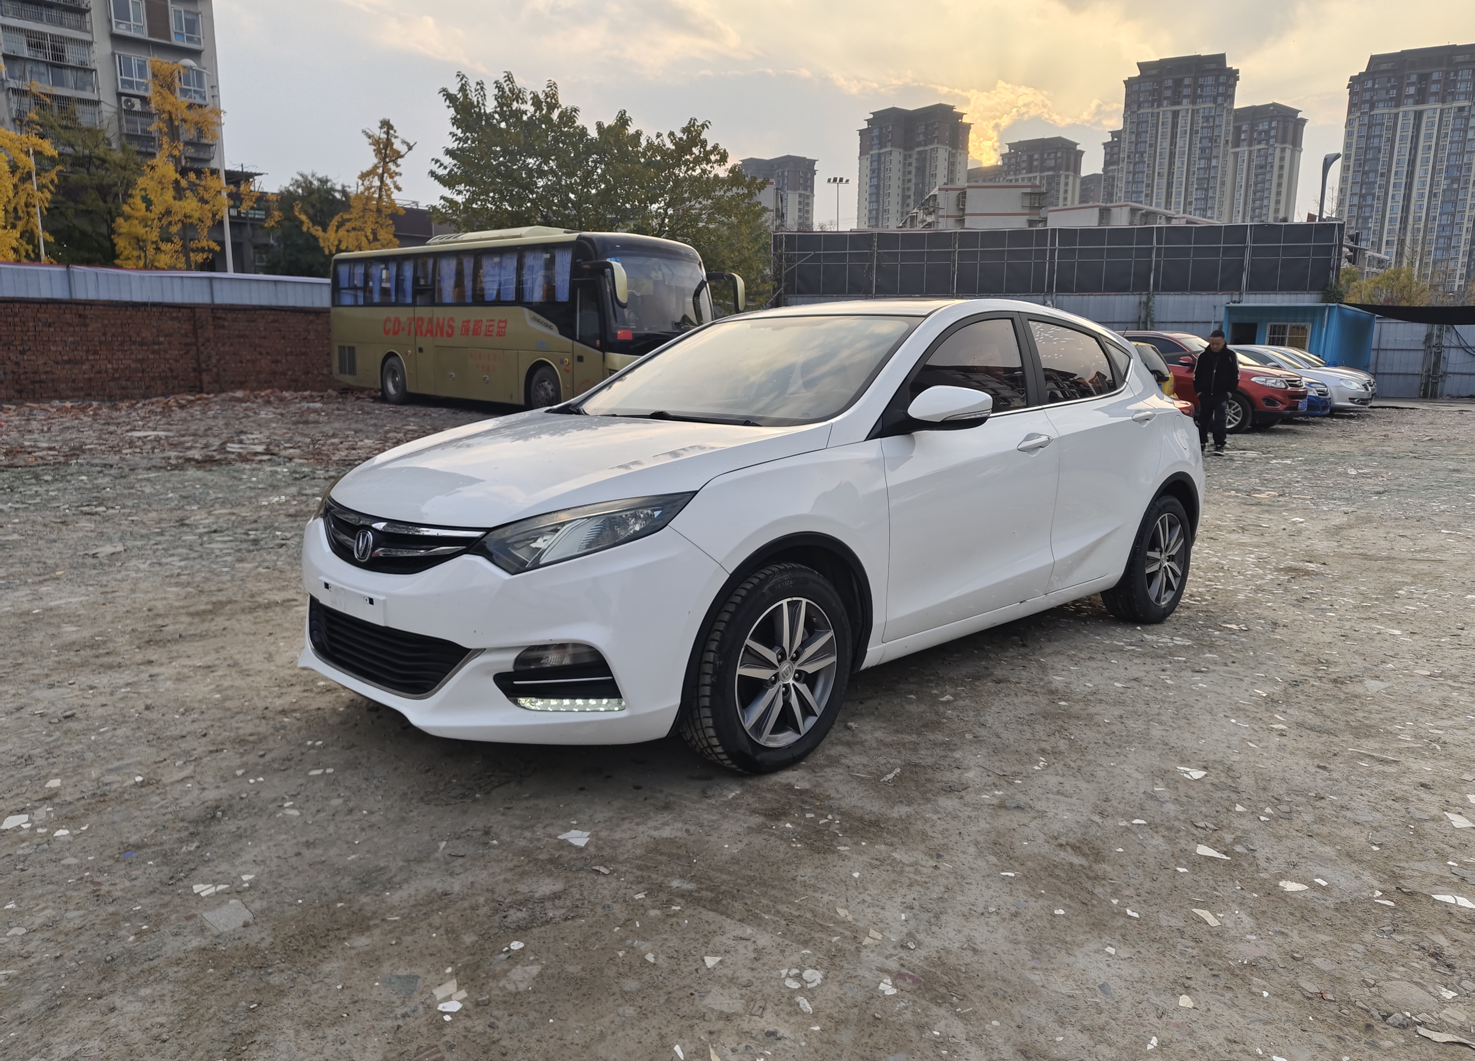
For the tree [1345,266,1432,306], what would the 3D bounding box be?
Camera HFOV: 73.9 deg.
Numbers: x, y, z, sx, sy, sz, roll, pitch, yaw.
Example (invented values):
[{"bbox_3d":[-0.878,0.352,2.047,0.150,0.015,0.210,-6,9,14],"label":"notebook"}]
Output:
[{"bbox_3d":[40.427,-12.803,60.679,5.364,6.623,5.096,8,13,32],"label":"tree"}]

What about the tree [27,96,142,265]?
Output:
[{"bbox_3d":[-22.449,-9.889,33.763,4.100,9.430,4.100,-6,12,-32],"label":"tree"}]

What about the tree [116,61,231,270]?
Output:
[{"bbox_3d":[-18.233,-9.811,31.744,4.000,10.090,4.000,-5,12,-29],"label":"tree"}]

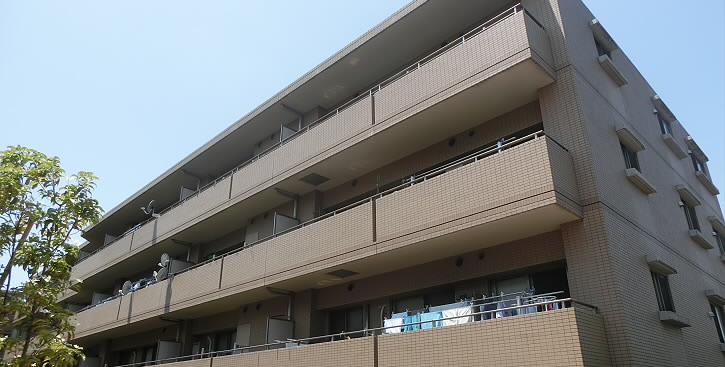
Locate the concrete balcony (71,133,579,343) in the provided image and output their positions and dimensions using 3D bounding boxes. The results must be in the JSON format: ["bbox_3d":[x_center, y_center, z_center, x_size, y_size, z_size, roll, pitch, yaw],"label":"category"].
[{"bbox_3d":[-5.302,3.573,16.694,1.130,1.290,24.930,23,-33,-40],"label":"concrete balcony"}]

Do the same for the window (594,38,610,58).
[{"bbox_3d":[5.810,-3.144,12.168,1.120,0.920,0.150,23,-33,-40],"label":"window"}]

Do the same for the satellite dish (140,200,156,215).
[{"bbox_3d":[-8.621,0.969,20.287,0.420,0.550,0.470,-3,-25,7],"label":"satellite dish"}]

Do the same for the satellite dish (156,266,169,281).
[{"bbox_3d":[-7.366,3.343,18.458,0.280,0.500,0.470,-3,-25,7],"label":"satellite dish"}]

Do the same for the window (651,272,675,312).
[{"bbox_3d":[5.771,2.107,9.717,1.120,0.910,0.150,23,-33,-40],"label":"window"}]

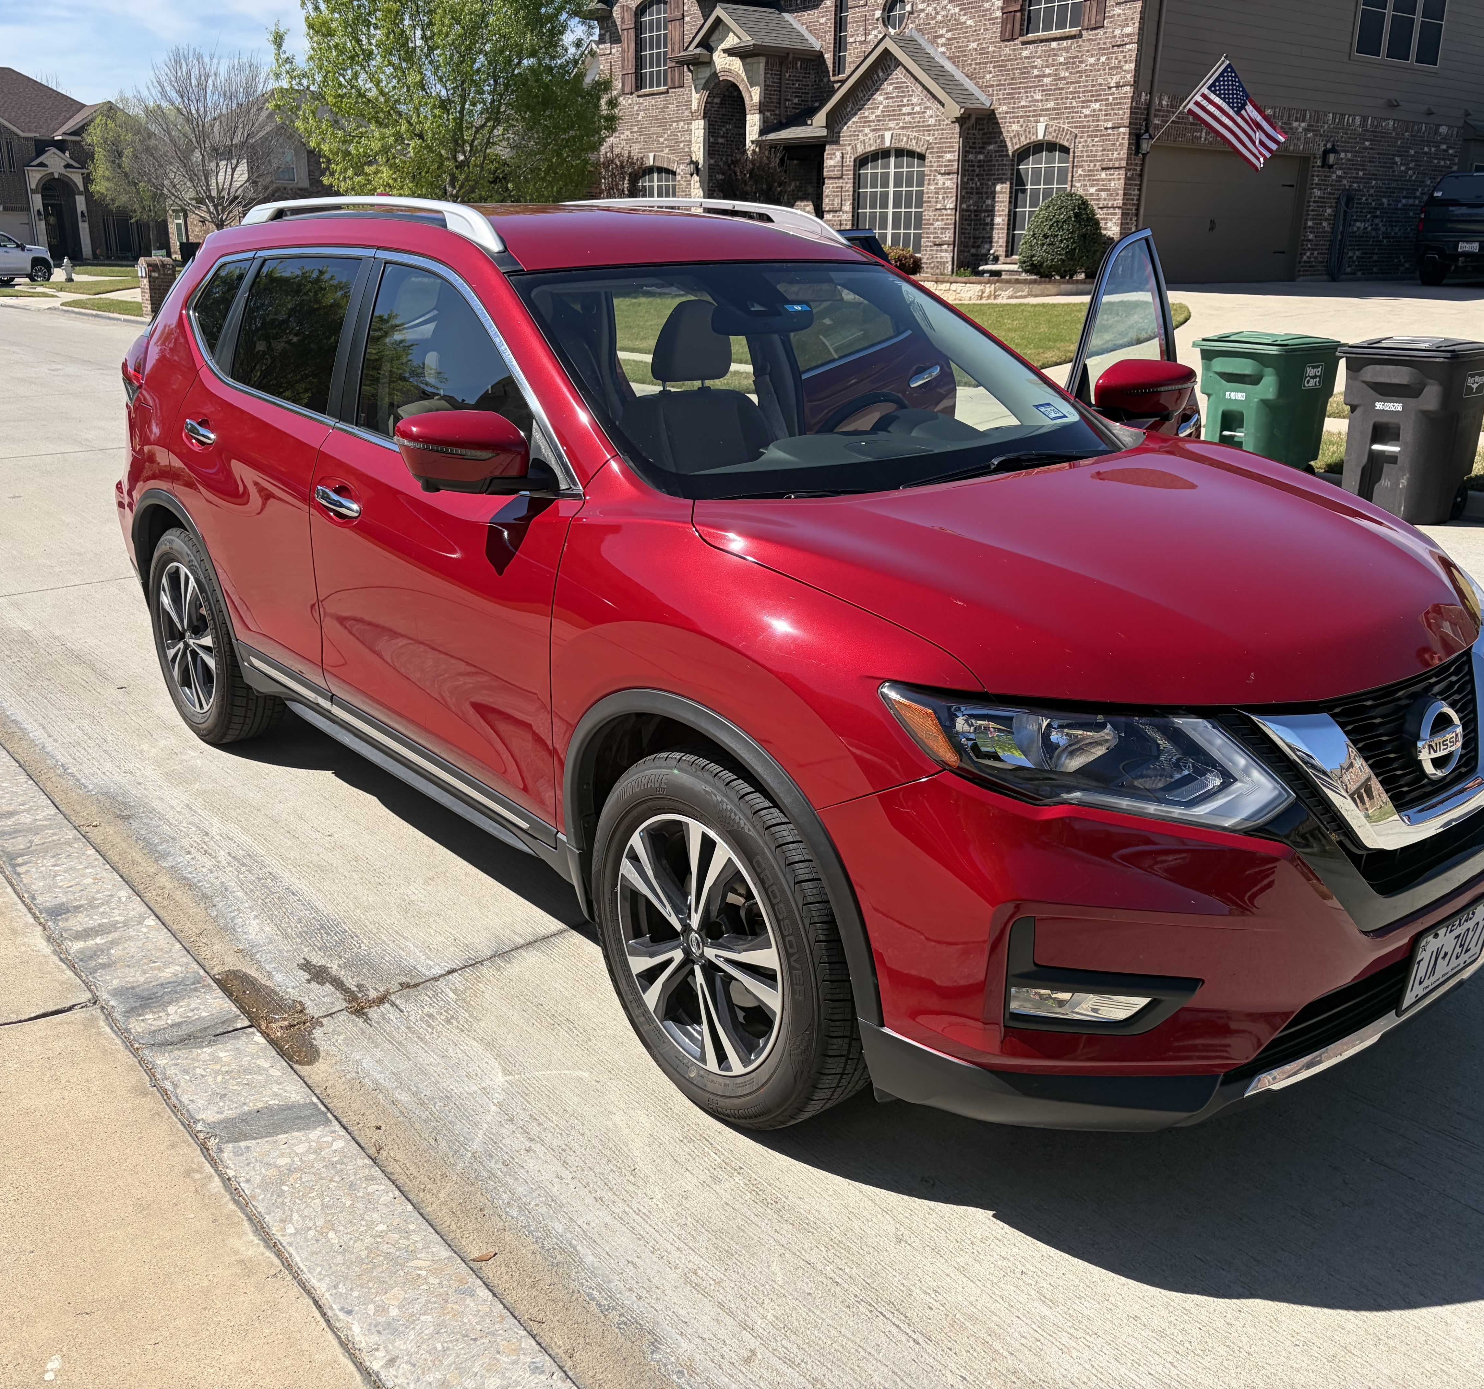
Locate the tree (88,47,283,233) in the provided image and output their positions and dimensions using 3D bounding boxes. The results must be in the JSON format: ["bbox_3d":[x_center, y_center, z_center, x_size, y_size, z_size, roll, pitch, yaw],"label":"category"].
[{"bbox_3d":[-18.088,-17.496,45.591,5.980,6.850,5.680,-6,19,-20],"label":"tree"}]

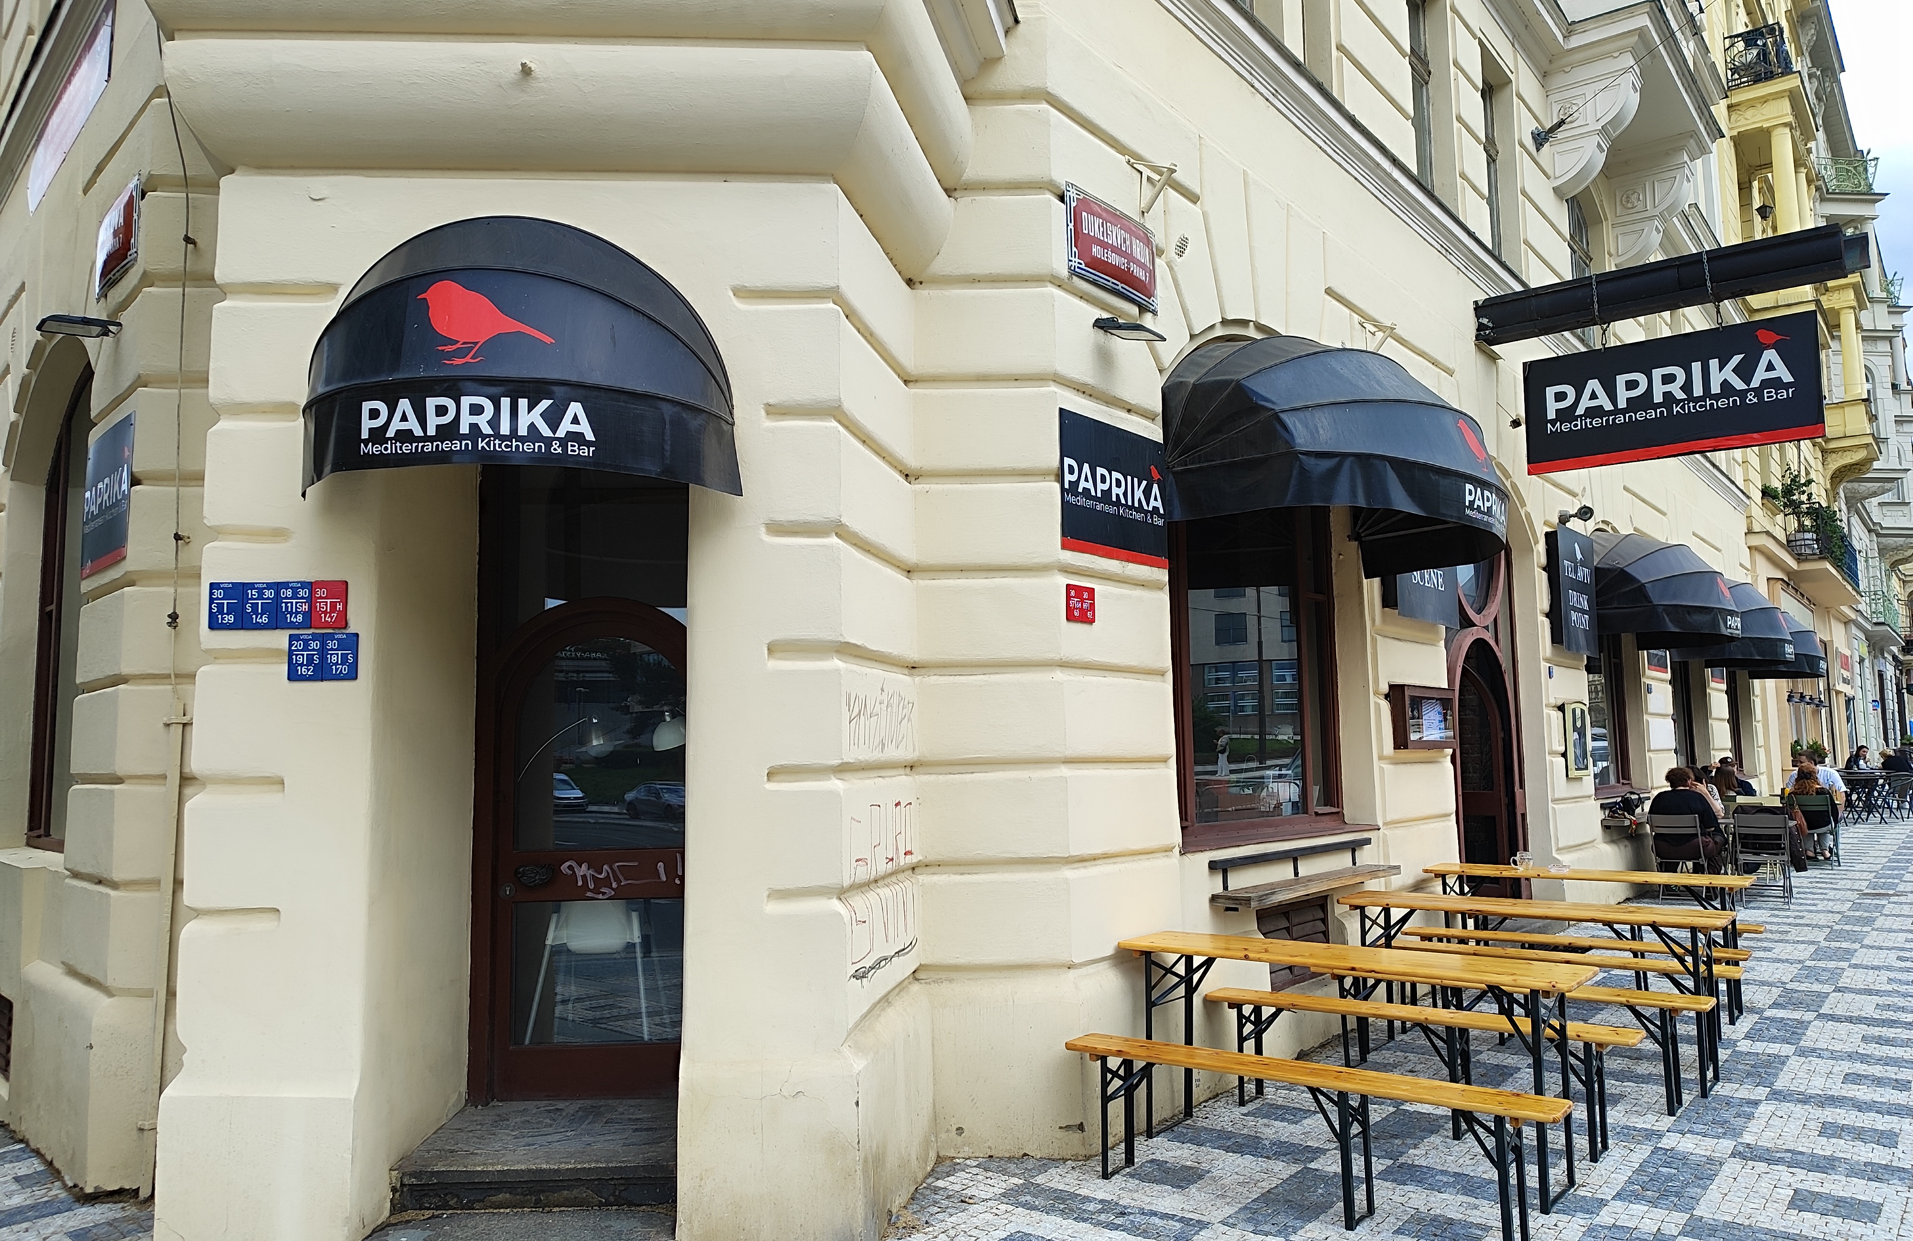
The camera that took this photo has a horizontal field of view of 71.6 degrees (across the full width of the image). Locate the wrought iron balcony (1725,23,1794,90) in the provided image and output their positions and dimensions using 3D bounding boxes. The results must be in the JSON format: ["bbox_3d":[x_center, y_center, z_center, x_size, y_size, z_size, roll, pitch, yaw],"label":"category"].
[{"bbox_3d":[15.538,-10.181,25.462,0.900,1.000,2.900,-6,-8,38],"label":"wrought iron balcony"}]

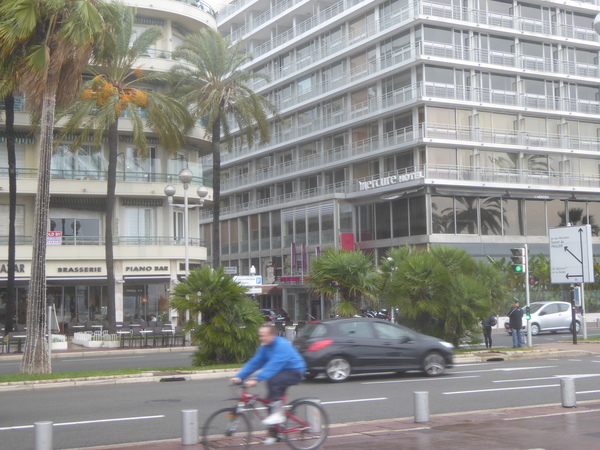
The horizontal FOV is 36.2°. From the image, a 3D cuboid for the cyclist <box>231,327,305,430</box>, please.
[{"bbox_3d":[-0.397,2.054,11.817,0.900,1.500,0.560,1,-5,-24],"label":"cyclist"}]

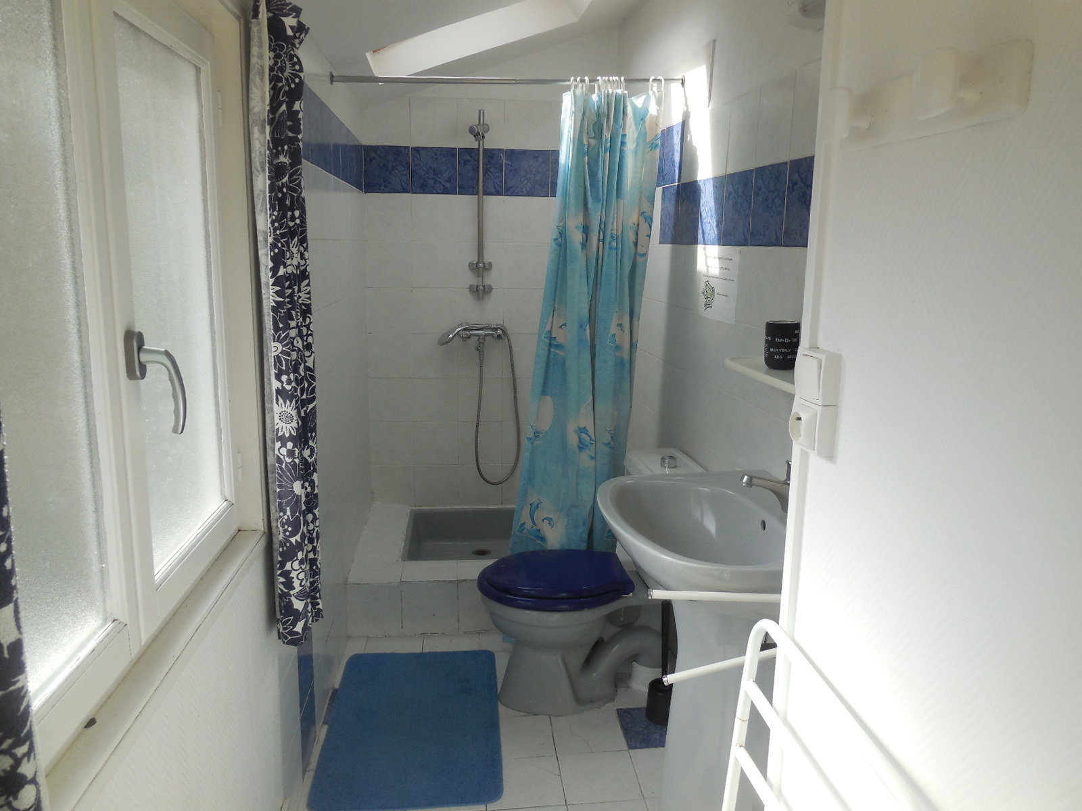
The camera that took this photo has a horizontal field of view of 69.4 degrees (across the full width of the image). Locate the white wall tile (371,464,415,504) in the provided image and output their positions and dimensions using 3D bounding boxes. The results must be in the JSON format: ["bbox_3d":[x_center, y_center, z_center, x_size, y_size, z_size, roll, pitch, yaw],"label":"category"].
[{"bbox_3d":[-0.677,0.365,3.586,0.198,0.194,0.010,-1,12,-8],"label":"white wall tile"}]

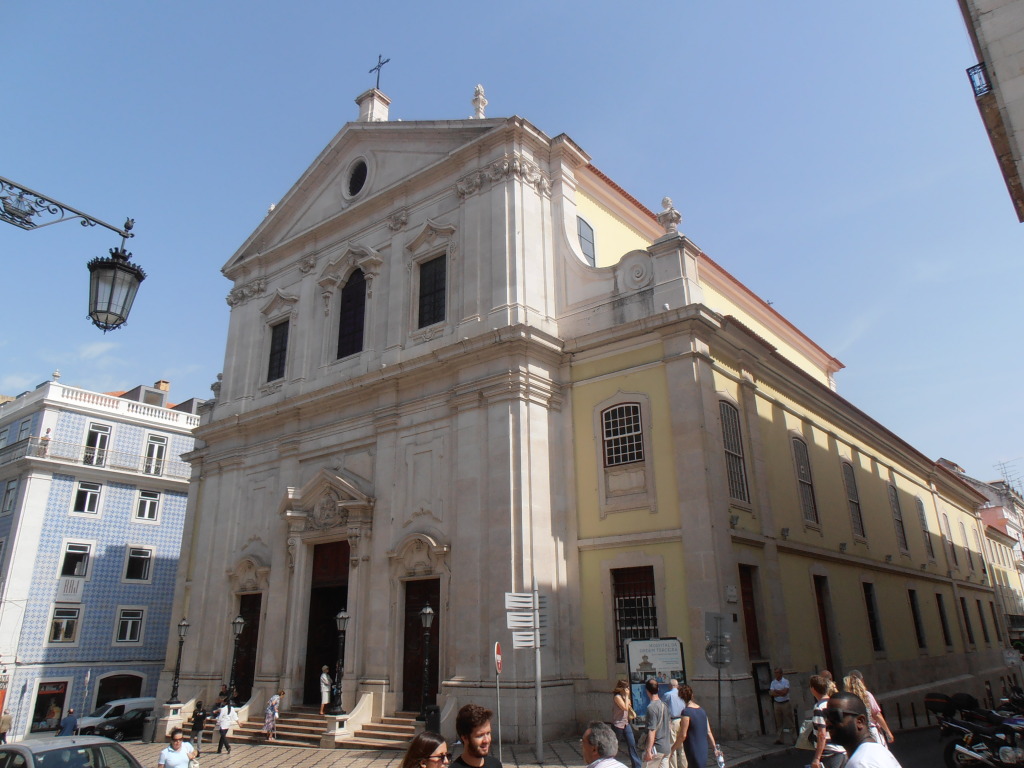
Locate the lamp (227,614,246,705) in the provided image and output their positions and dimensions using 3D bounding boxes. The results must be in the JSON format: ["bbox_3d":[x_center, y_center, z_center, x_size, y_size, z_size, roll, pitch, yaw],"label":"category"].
[{"bbox_3d":[-10.766,10.724,27.608,0.580,3.319,0.580,-15,-24,34],"label":"lamp"}]

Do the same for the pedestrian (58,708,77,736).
[{"bbox_3d":[-15.603,12.253,24.709,0.550,1.720,0.420,7,-21,-21],"label":"pedestrian"}]

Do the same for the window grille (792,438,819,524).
[{"bbox_3d":[11.864,3.869,28.757,0.120,3.437,1.533,-17,-26,38],"label":"window grille"}]

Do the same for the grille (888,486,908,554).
[{"bbox_3d":[20.902,7.210,38.474,0.120,3.419,1.450,-17,-26,38],"label":"grille"}]

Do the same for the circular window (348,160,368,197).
[{"bbox_3d":[-7.602,-10.087,34.935,1.780,1.780,0.250,-15,-24,34],"label":"circular window"}]

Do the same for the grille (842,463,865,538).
[{"bbox_3d":[15.433,5.266,32.125,0.120,3.300,1.350,-17,-25,38],"label":"grille"}]

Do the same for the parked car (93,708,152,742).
[{"bbox_3d":[-19.098,17.429,36.463,1.750,1.440,4.200,-17,-26,38],"label":"parked car"}]

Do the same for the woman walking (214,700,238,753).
[{"bbox_3d":[-9.294,11.130,23.122,0.520,1.610,0.520,-11,-22,25],"label":"woman walking"}]

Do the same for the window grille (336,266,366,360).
[{"bbox_3d":[-7.218,-3.274,32.295,1.790,4.410,0.150,-15,-24,34],"label":"window grille"}]

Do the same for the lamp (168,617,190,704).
[{"bbox_3d":[-13.842,11.492,29.543,0.500,3.360,0.500,-15,-24,34],"label":"lamp"}]

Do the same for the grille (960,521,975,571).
[{"bbox_3d":[31.987,11.415,49.962,0.120,3.300,1.400,-17,-25,38],"label":"grille"}]

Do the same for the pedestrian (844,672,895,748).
[{"bbox_3d":[5.675,5.504,11.303,0.550,1.660,0.420,-4,-20,7],"label":"pedestrian"}]

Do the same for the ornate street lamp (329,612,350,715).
[{"bbox_3d":[-5.829,9.433,24.212,0.500,3.360,0.500,-15,-24,34],"label":"ornate street lamp"}]

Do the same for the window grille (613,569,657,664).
[{"bbox_3d":[3.909,7.307,22.535,1.480,2.860,0.120,-15,-24,34],"label":"window grille"}]

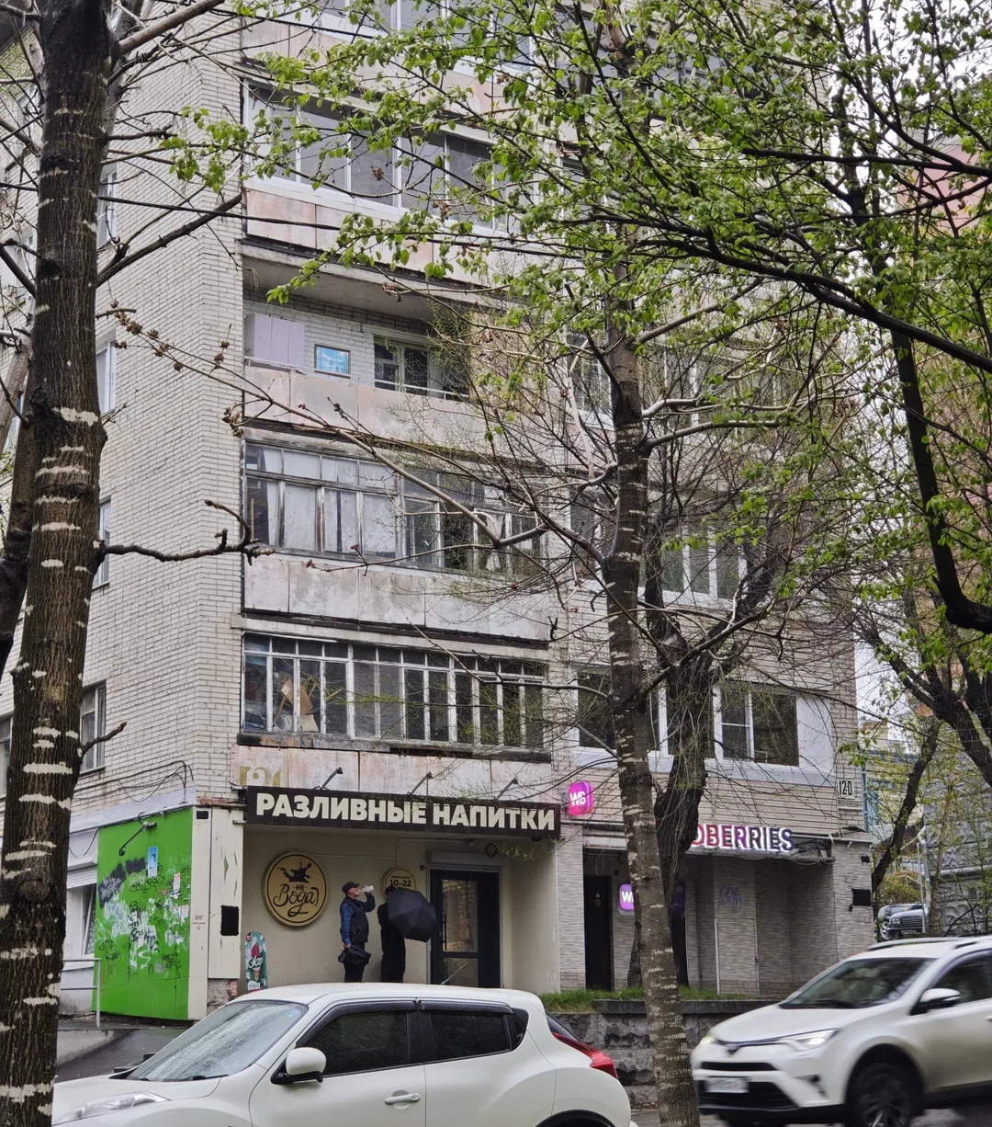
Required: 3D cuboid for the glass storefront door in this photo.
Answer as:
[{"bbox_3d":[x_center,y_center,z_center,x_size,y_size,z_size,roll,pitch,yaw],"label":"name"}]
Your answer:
[{"bbox_3d":[-0.467,5.728,35.016,1.280,2.070,0.100,7,-15,-33],"label":"glass storefront door"}]

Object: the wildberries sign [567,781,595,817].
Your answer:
[{"bbox_3d":[1.305,3.576,34.786,0.160,0.520,0.480,7,-15,-33],"label":"wildberries sign"}]

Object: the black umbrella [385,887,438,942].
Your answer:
[{"bbox_3d":[-1.255,5.105,33.288,0.900,0.900,0.560,7,-33,-31],"label":"black umbrella"}]

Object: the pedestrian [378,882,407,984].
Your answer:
[{"bbox_3d":[-1.485,5.594,33.575,0.520,1.730,0.420,7,-15,-31],"label":"pedestrian"}]

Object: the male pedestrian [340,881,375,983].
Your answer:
[{"bbox_3d":[-2.023,5.515,33.287,0.480,1.780,0.520,-4,-13,15],"label":"male pedestrian"}]

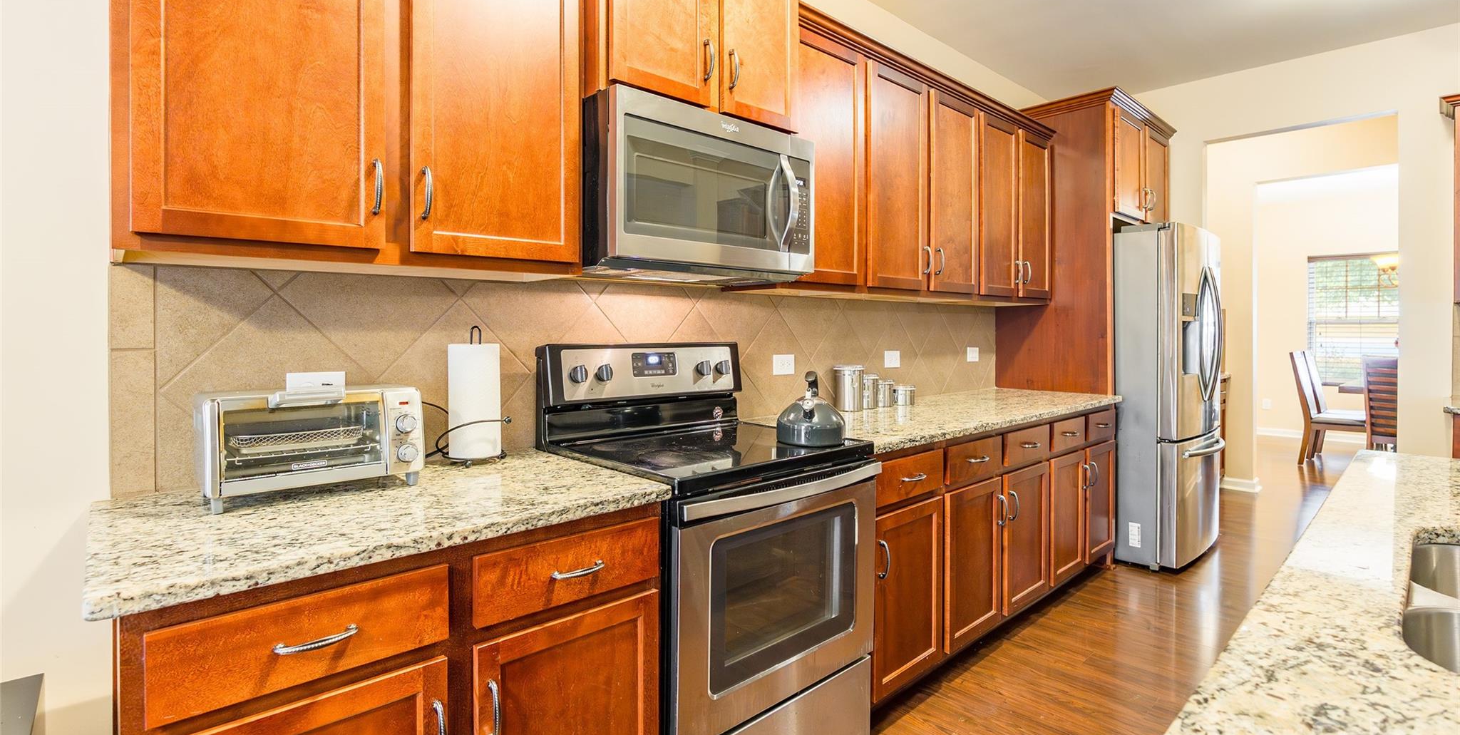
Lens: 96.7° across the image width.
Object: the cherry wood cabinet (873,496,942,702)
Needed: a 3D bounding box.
[{"bbox_3d":[0.385,0.729,2.345,0.415,0.577,0.615,-2,3,-43],"label":"cherry wood cabinet"}]

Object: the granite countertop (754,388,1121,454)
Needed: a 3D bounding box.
[{"bbox_3d":[1.044,0.207,2.955,2.268,0.032,0.648,-2,3,-43],"label":"granite countertop"}]

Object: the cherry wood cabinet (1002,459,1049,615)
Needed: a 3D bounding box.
[{"bbox_3d":[1.052,0.702,2.965,0.453,0.577,0.615,-2,3,-43],"label":"cherry wood cabinet"}]

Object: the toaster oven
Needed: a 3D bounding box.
[{"bbox_3d":[-0.891,0.155,1.392,0.390,0.214,0.238,-2,3,-43],"label":"toaster oven"}]

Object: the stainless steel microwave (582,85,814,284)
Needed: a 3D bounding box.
[{"bbox_3d":[-0.140,-0.491,1.971,0.755,0.430,0.435,-2,3,-43],"label":"stainless steel microwave"}]

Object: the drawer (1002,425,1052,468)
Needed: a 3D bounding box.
[{"bbox_3d":[1.085,0.321,2.911,0.455,0.132,0.515,-2,3,-43],"label":"drawer"}]

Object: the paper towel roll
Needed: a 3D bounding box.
[{"bbox_3d":[-0.669,0.090,1.684,0.125,0.286,0.125,0,2,0],"label":"paper towel roll"}]

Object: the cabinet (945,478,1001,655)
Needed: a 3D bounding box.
[{"bbox_3d":[0.711,0.716,2.648,0.449,0.577,0.615,-2,3,-43],"label":"cabinet"}]

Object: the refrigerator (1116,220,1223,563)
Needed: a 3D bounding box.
[{"bbox_3d":[2.327,0.159,3.923,0.910,1.785,0.895,-2,3,-43],"label":"refrigerator"}]

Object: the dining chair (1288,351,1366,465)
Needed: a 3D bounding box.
[{"bbox_3d":[5.862,0.399,6.309,0.480,1.080,0.590,-2,3,-43],"label":"dining chair"}]

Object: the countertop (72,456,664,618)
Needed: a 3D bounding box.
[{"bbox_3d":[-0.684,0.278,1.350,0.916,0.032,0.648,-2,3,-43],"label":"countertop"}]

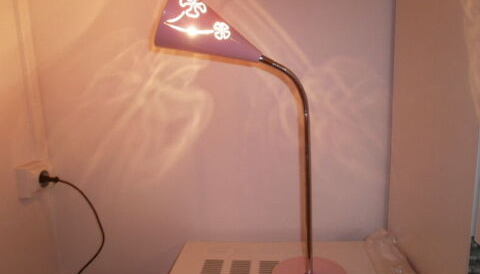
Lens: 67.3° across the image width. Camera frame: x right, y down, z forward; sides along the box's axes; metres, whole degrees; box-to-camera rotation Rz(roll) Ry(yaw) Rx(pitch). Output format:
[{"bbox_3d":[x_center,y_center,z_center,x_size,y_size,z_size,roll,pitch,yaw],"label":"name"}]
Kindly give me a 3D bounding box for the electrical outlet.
[{"bbox_3d":[-0.493,0.102,0.867,0.039,0.068,0.072,-2,11,8],"label":"electrical outlet"}]

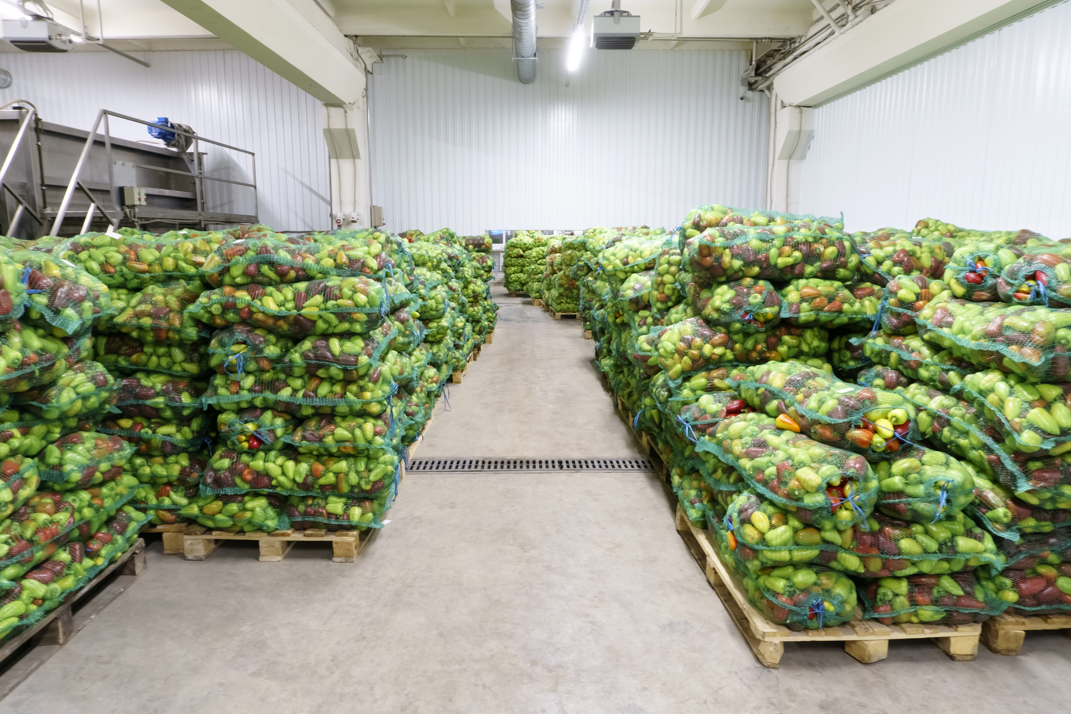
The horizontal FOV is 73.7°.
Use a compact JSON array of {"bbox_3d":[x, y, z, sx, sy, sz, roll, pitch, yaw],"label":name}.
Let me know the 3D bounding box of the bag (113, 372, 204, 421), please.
[{"bbox_3d":[-1.775,0.135,3.643,0.450,0.215,0.730,0,10,0],"label":"bag"}]

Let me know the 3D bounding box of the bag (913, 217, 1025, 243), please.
[{"bbox_3d":[2.980,-0.823,4.932,0.780,0.230,0.420,0,9,0],"label":"bag"}]

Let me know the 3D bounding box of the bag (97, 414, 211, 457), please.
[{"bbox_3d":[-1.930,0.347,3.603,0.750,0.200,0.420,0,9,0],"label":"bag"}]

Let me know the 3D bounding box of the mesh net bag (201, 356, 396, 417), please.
[{"bbox_3d":[-1.110,0.133,3.389,0.880,0.240,0.420,0,10,1],"label":"mesh net bag"}]

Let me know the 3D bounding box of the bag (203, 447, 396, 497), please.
[{"bbox_3d":[-1.080,0.488,3.437,0.840,0.220,0.420,0,9,-3],"label":"bag"}]

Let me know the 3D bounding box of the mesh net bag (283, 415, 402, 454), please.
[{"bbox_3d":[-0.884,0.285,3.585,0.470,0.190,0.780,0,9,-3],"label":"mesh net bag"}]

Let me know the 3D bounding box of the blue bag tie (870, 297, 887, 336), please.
[{"bbox_3d":[1.470,-0.176,3.086,0.075,0.170,0.050,0,9,-3],"label":"blue bag tie"}]

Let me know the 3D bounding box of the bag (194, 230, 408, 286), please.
[{"bbox_3d":[-1.050,-0.455,3.290,0.900,0.220,0.450,0,9,0],"label":"bag"}]

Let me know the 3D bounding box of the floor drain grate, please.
[{"bbox_3d":[-0.030,0.737,4.801,1.660,0.030,0.280,0,9,0],"label":"floor drain grate"}]

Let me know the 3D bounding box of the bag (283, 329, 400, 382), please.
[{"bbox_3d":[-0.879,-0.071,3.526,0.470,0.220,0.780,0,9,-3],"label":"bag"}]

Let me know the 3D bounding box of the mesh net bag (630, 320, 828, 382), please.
[{"bbox_3d":[0.930,-0.067,3.393,0.870,0.220,0.450,0,9,0],"label":"mesh net bag"}]

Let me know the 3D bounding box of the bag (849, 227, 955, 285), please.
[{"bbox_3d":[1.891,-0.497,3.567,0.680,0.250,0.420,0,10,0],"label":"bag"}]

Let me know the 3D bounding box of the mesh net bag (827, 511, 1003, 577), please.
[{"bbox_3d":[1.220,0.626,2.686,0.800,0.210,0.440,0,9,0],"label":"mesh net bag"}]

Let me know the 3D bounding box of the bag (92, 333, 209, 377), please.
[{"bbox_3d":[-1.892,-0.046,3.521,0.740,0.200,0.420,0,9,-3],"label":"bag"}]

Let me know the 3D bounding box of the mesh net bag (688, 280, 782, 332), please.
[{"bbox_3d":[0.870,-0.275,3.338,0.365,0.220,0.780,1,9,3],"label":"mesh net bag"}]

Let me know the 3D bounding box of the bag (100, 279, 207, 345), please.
[{"bbox_3d":[-1.700,-0.260,3.546,0.460,0.240,0.780,0,9,-3],"label":"bag"}]

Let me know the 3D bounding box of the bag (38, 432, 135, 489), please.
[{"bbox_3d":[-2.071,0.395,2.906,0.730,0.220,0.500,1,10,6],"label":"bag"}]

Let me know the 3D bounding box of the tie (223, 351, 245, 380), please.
[{"bbox_3d":[-1.325,0.035,3.139,0.088,0.125,0.040,0,10,1],"label":"tie"}]

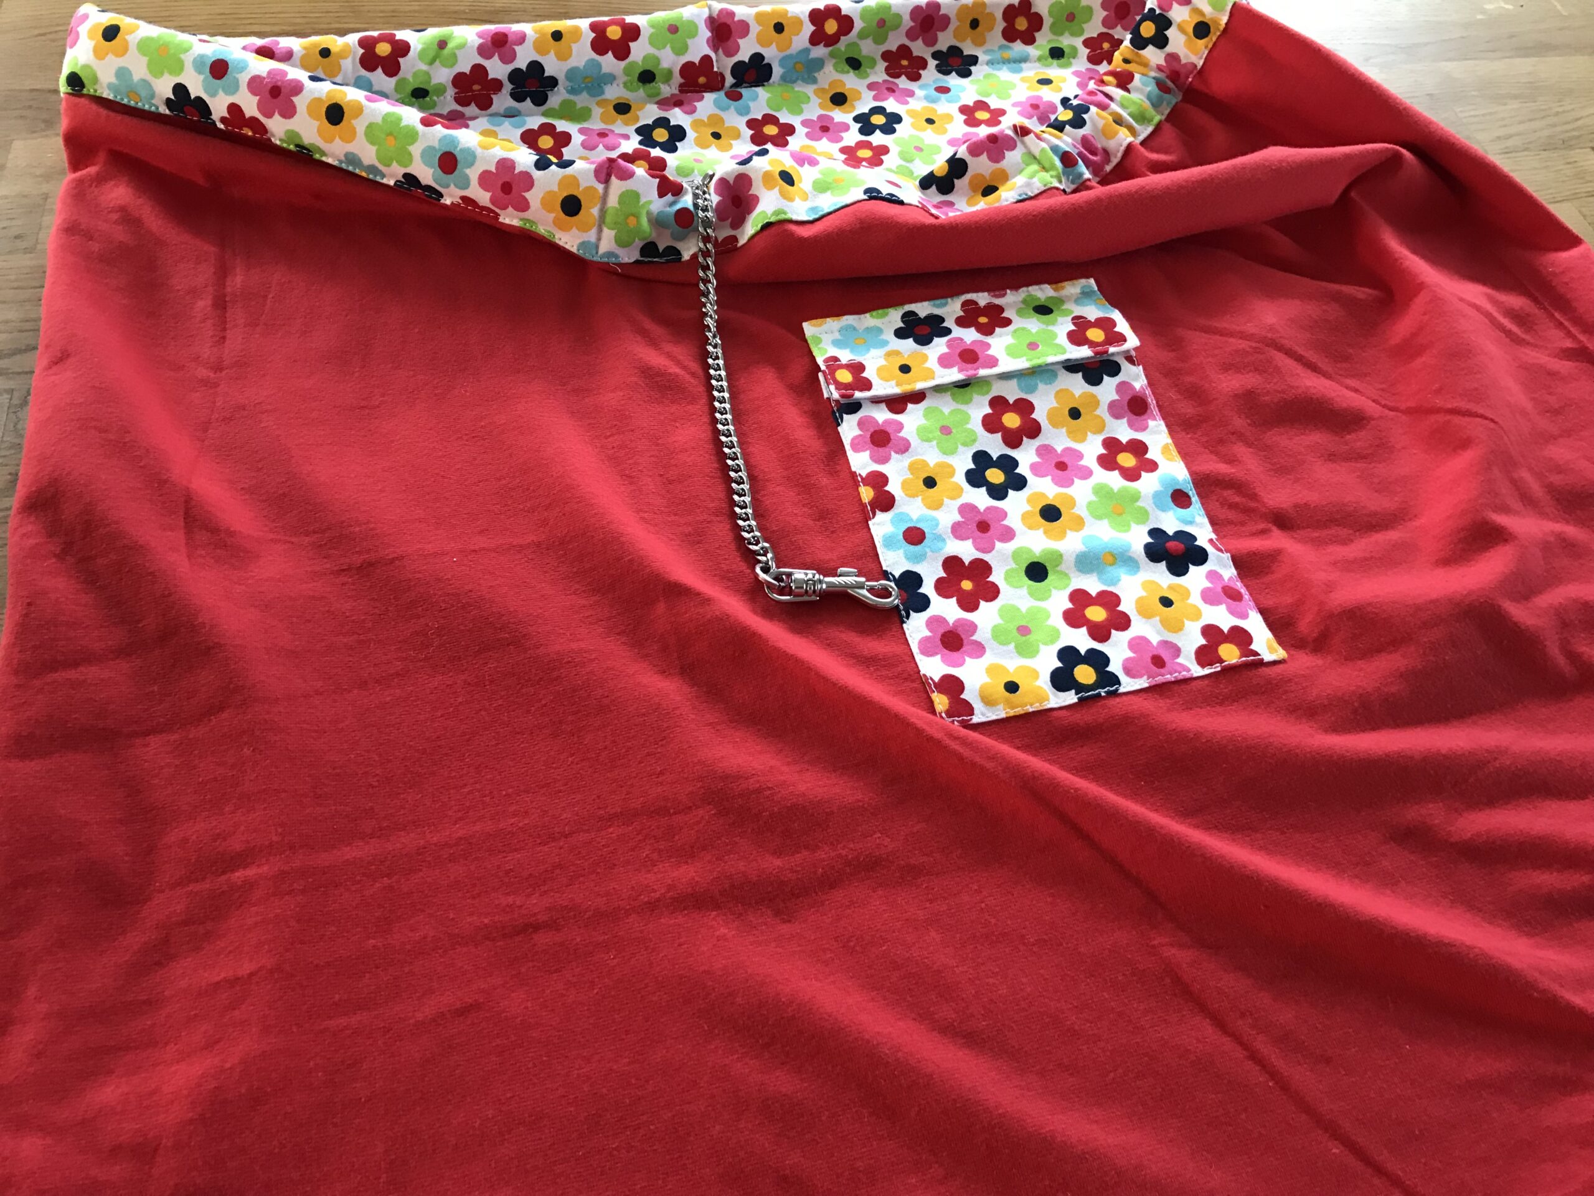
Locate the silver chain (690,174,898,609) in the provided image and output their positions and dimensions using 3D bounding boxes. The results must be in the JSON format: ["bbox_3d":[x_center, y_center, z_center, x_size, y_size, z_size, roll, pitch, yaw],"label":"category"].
[{"bbox_3d":[-0.006,-0.090,0.553,0.060,0.034,0.221,-8,69,-9],"label":"silver chain"}]

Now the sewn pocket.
[{"bbox_3d":[0.098,-0.050,0.543,0.138,0.010,0.202,-13,62,-8],"label":"sewn pocket"}]

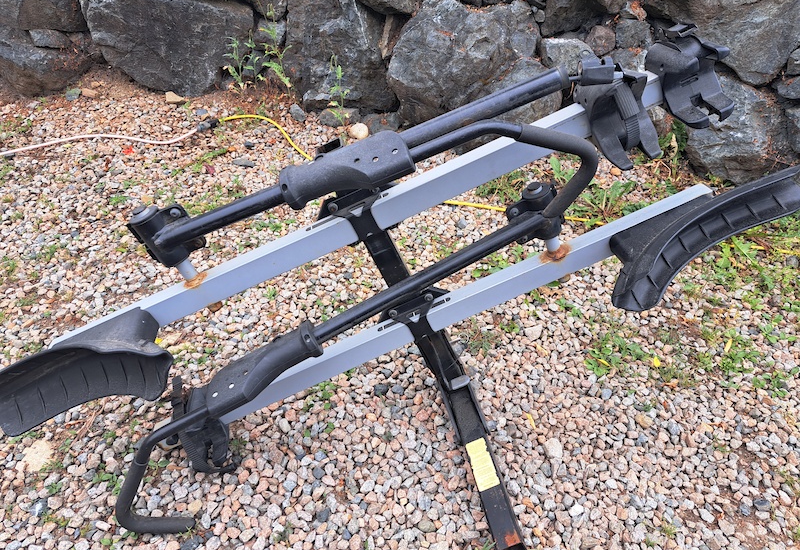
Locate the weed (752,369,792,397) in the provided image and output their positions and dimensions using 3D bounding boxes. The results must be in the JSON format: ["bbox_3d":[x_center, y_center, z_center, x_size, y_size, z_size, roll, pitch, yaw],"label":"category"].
[{"bbox_3d":[0.803,0.232,1.197,0.079,0.033,0.068,0,39,0],"label":"weed"}]

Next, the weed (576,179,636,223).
[{"bbox_3d":[0.638,-0.232,1.725,0.188,0.090,0.165,0,39,0],"label":"weed"}]

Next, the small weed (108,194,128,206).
[{"bbox_3d":[-0.910,-0.245,1.794,0.062,0.023,0.050,0,39,0],"label":"small weed"}]

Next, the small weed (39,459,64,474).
[{"bbox_3d":[-0.660,0.362,1.051,0.045,0.015,0.026,0,39,0],"label":"small weed"}]

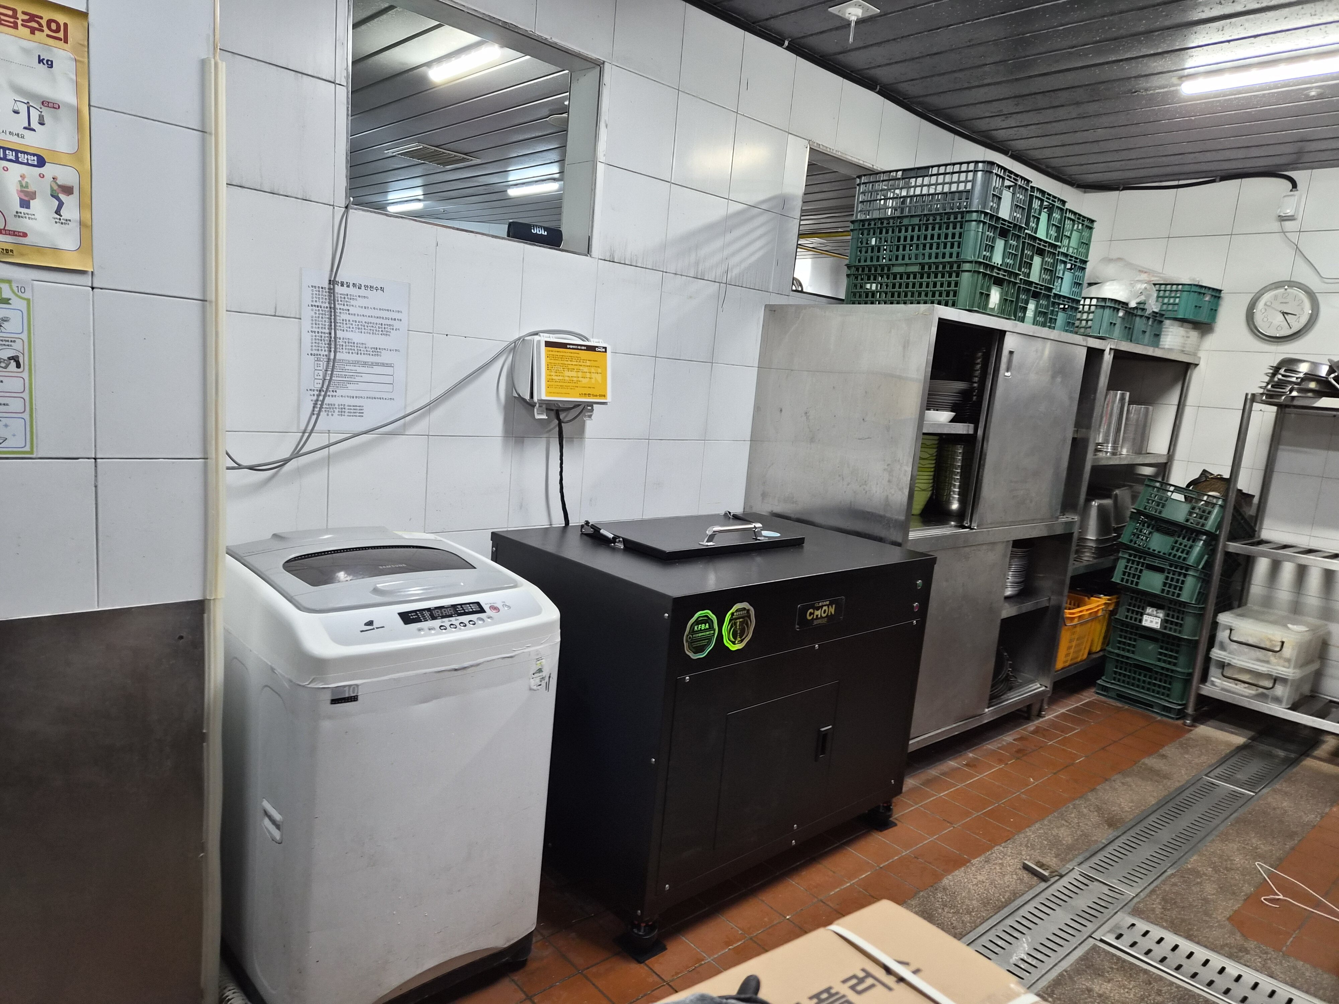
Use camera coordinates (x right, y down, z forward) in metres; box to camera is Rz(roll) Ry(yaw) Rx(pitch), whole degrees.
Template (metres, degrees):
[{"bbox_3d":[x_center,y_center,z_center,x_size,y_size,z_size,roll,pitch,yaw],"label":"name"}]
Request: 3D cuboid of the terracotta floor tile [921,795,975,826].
[{"bbox_3d":[0.965,1.076,3.090,0.152,0.010,0.150,-3,11,-43],"label":"terracotta floor tile"}]

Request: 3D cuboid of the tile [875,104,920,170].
[{"bbox_3d":[1.041,-1.639,4.044,0.300,0.300,0.010,-3,12,-43],"label":"tile"}]

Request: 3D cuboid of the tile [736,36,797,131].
[{"bbox_3d":[0.376,-1.606,3.418,0.300,0.300,0.010,-3,12,-43],"label":"tile"}]

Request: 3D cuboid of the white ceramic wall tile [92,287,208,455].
[{"bbox_3d":[-0.961,-0.230,1.653,0.185,0.300,0.010,-3,12,-43],"label":"white ceramic wall tile"}]

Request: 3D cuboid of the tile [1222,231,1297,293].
[{"bbox_3d":[3.060,-1.235,4.613,0.010,0.299,0.299,-3,12,-44],"label":"tile"}]

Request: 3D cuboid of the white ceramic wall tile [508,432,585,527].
[{"bbox_3d":[-0.413,-0.065,2.991,0.299,0.299,0.010,-3,12,-44],"label":"white ceramic wall tile"}]

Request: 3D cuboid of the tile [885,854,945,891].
[{"bbox_3d":[0.784,1.183,2.842,0.150,0.010,0.150,-3,12,-42],"label":"tile"}]

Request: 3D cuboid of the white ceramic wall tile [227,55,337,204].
[{"bbox_3d":[-0.981,-0.924,2.227,0.299,0.299,0.010,-3,12,-44],"label":"white ceramic wall tile"}]

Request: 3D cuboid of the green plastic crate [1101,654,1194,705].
[{"bbox_3d":[2.632,0.887,4.750,0.540,0.175,0.390,-3,12,-44],"label":"green plastic crate"}]

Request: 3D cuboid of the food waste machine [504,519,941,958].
[{"bbox_3d":[0.126,0.595,2.931,1.218,1.008,0.814,-3,12,-44],"label":"food waste machine"}]

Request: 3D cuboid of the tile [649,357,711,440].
[{"bbox_3d":[0.046,-0.389,3.364,0.299,0.299,0.010,-3,12,-44],"label":"tile"}]

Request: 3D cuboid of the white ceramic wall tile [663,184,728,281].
[{"bbox_3d":[0.099,-0.985,3.283,0.297,0.302,0.010,-3,11,-43],"label":"white ceramic wall tile"}]

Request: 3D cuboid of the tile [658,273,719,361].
[{"bbox_3d":[0.070,-0.679,3.296,0.293,0.300,0.010,-3,11,-43],"label":"tile"}]

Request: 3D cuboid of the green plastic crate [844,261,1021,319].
[{"bbox_3d":[0.980,-0.796,3.364,0.337,0.168,0.530,-3,12,-45],"label":"green plastic crate"}]

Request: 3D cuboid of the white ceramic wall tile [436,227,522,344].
[{"bbox_3d":[-0.582,-0.654,2.720,0.297,0.302,0.010,-3,11,-43],"label":"white ceramic wall tile"}]

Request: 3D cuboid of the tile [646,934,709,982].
[{"bbox_3d":[-0.002,1.190,2.333,0.150,0.010,0.150,-3,12,-42],"label":"tile"}]

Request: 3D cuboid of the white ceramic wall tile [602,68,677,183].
[{"bbox_3d":[-0.093,-1.285,3.047,0.300,0.300,0.010,-3,12,-43],"label":"white ceramic wall tile"}]

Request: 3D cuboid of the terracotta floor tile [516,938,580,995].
[{"bbox_3d":[-0.332,1.179,2.248,0.151,0.010,0.151,-3,12,-42],"label":"terracotta floor tile"}]

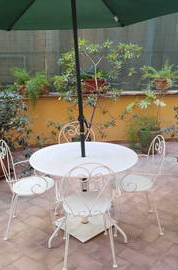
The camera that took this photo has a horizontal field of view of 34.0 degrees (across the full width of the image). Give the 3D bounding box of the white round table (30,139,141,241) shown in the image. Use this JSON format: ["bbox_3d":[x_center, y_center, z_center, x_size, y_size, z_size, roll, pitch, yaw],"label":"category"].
[{"bbox_3d":[-0.041,0.546,2.771,0.985,0.730,0.985,-1,14,0],"label":"white round table"}]

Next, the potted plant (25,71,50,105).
[{"bbox_3d":[-0.962,-0.893,5.444,0.448,0.610,0.450,-1,14,0],"label":"potted plant"}]

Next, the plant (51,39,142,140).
[{"bbox_3d":[0.112,-0.603,4.853,1.521,1.912,1.200,-1,14,0],"label":"plant"}]

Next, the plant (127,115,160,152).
[{"bbox_3d":[0.933,-0.032,5.077,0.594,0.660,0.500,-1,14,0],"label":"plant"}]

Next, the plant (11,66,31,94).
[{"bbox_3d":[-1.273,-1.001,5.414,0.334,0.531,0.380,-1,14,0],"label":"plant"}]

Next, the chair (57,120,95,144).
[{"bbox_3d":[-0.107,0.342,3.247,0.510,0.890,0.540,-2,14,-3],"label":"chair"}]

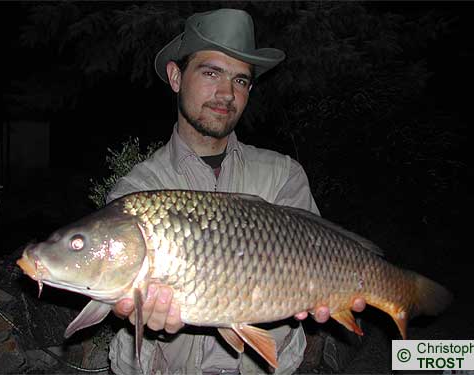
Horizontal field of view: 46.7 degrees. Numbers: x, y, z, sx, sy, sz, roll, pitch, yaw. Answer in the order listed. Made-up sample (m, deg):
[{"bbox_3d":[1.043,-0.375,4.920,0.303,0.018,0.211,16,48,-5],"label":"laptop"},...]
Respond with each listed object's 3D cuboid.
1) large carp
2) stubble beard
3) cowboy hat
[{"bbox_3d":[0.030,0.125,0.765,0.645,0.225,0.140,8,-12,-18],"label":"large carp"},{"bbox_3d":[-0.061,-0.144,1.100,0.125,0.095,0.085,12,-3,-20],"label":"stubble beard"},{"bbox_3d":[-0.039,-0.297,1.155,0.280,0.130,0.310,13,-4,-19],"label":"cowboy hat"}]

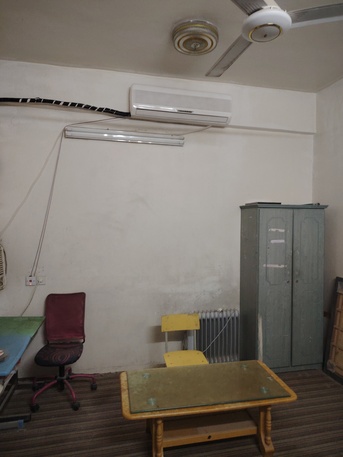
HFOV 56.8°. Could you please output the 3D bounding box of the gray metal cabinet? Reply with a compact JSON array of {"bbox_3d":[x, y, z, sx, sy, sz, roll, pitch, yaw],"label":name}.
[{"bbox_3d":[1.268,0.648,3.589,0.830,1.795,0.440,1,0,-12],"label":"gray metal cabinet"}]

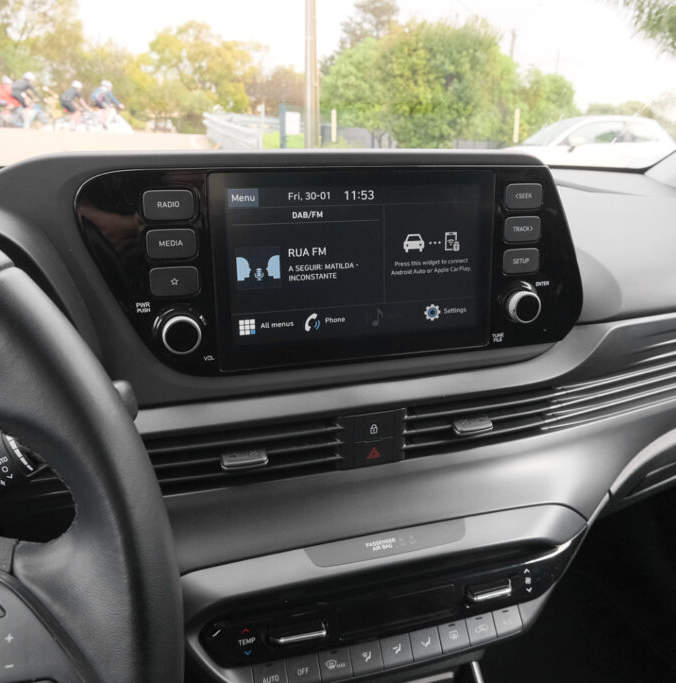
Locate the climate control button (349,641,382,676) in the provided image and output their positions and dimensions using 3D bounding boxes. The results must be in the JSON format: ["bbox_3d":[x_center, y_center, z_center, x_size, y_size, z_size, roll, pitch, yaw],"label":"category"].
[{"bbox_3d":[0.018,0.214,0.444,0.021,0.018,0.010,-5,-14,-18],"label":"climate control button"}]

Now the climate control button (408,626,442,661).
[{"bbox_3d":[0.060,0.211,0.457,0.021,0.018,0.010,-5,-14,-18],"label":"climate control button"}]

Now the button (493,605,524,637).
[{"bbox_3d":[0.122,0.203,0.477,0.021,0.017,0.010,-5,-14,-18],"label":"button"}]

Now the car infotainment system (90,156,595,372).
[{"bbox_3d":[0.013,-0.055,0.459,0.359,0.140,0.060,-5,15,-18],"label":"car infotainment system"}]

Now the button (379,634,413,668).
[{"bbox_3d":[0.039,0.212,0.450,0.021,0.018,0.010,-5,-14,-18],"label":"button"}]

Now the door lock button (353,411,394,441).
[{"bbox_3d":[0.024,0.058,0.462,0.029,0.021,0.012,-5,12,-18],"label":"door lock button"}]

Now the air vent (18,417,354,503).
[{"bbox_3d":[-0.098,0.075,0.439,0.204,0.043,0.035,-5,12,-18],"label":"air vent"}]

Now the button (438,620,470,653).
[{"bbox_3d":[0.081,0.209,0.464,0.021,0.018,0.010,-5,-14,-18],"label":"button"}]

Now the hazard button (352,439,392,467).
[{"bbox_3d":[0.024,0.077,0.466,0.029,0.019,0.012,-5,12,-18],"label":"hazard button"}]

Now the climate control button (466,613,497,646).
[{"bbox_3d":[0.102,0.206,0.470,0.021,0.018,0.010,-5,-14,-18],"label":"climate control button"}]

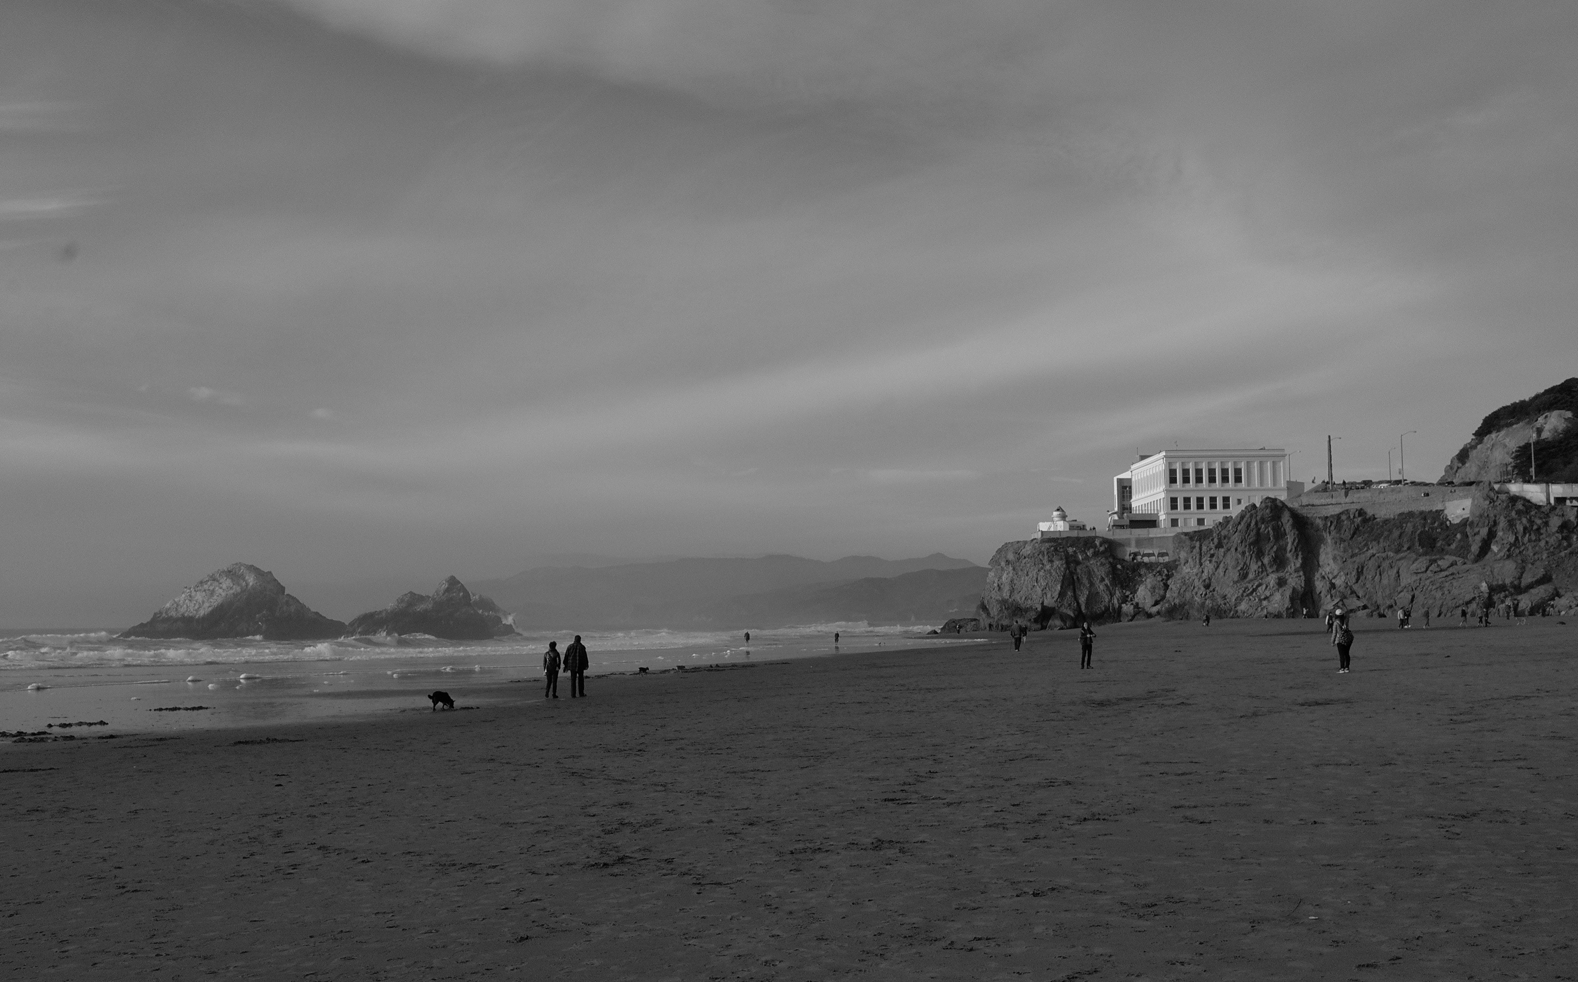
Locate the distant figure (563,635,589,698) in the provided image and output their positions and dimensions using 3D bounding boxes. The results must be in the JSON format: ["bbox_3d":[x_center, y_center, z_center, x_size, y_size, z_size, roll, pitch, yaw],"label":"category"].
[{"bbox_3d":[-6.063,5.015,45.000,0.700,1.800,0.420,-1,-5,0],"label":"distant figure"}]

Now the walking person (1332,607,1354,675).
[{"bbox_3d":[14.287,3.882,40.700,0.500,1.650,0.420,0,-5,-10],"label":"walking person"}]

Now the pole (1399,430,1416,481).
[{"bbox_3d":[106.902,-5.519,272.000,2.800,9.600,0.350,-1,-5,6],"label":"pole"}]

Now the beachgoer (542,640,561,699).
[{"bbox_3d":[-6.741,5.107,45.000,0.500,1.630,0.360,-1,-5,0],"label":"beachgoer"}]

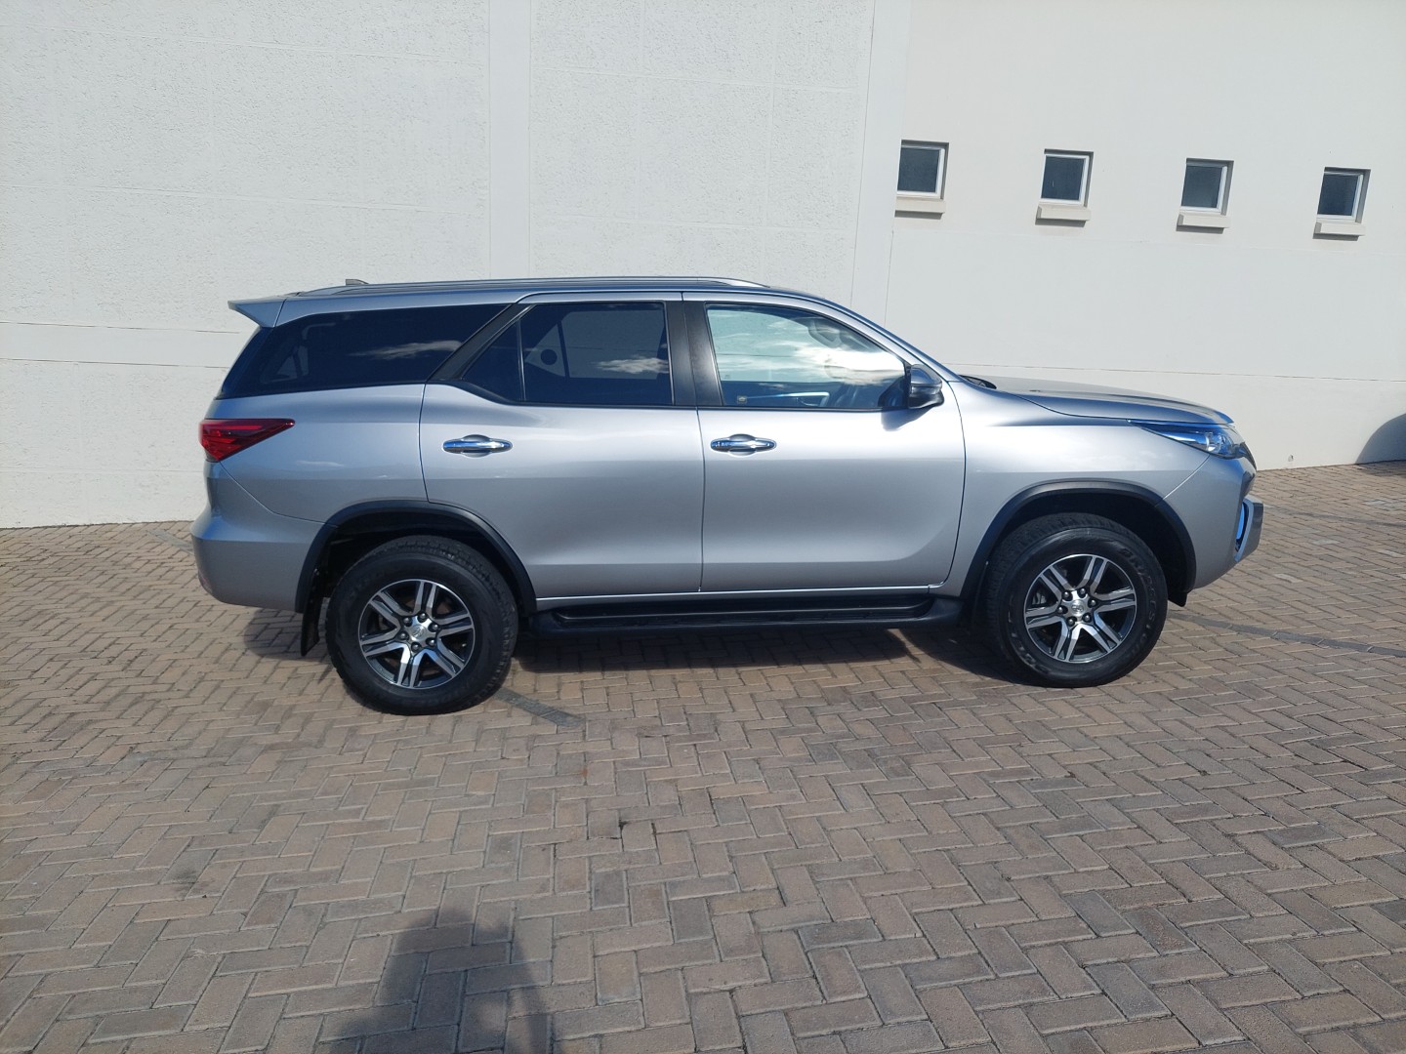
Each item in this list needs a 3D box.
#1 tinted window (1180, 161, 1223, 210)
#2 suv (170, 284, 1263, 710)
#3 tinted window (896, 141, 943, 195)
[{"bbox_3d":[4.183,-2.842,8.178,0.426,0.428,0.100,1,13,-8],"label":"tinted window"},{"bbox_3d":[0.098,-0.295,4.802,4.820,1.810,1.880,-2,11,-1],"label":"suv"},{"bbox_3d":[1.742,-2.853,7.818,0.392,0.425,0.100,1,13,-8],"label":"tinted window"}]

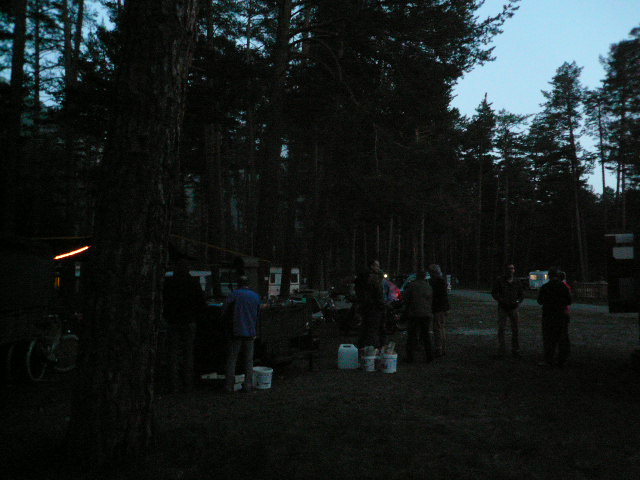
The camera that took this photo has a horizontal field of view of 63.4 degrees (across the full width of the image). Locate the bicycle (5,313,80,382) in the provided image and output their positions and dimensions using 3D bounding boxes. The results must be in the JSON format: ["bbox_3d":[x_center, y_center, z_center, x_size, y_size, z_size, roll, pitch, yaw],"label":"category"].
[{"bbox_3d":[-4.200,1.635,8.050,0.580,1.030,1.750,0,-4,-7],"label":"bicycle"}]

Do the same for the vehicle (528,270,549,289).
[{"bbox_3d":[28.238,5.074,66.000,2.200,2.450,4.800,-3,-5,37],"label":"vehicle"}]

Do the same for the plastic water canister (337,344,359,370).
[{"bbox_3d":[0.466,1.927,8.550,0.325,0.395,0.220,0,-4,-3],"label":"plastic water canister"}]

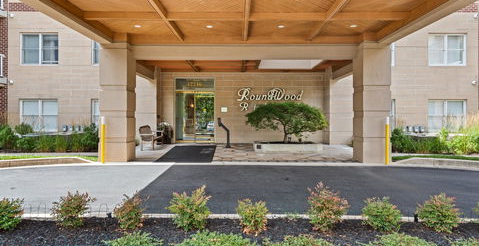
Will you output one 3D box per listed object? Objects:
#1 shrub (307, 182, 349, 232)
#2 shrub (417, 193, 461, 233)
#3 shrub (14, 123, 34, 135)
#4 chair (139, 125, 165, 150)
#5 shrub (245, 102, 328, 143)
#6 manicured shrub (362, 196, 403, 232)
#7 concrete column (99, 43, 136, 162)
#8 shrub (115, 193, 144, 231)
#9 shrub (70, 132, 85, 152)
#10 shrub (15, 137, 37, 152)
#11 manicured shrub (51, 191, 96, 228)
[{"bbox_3d":[0.881,0.836,3.200,0.412,0.491,0.400,0,0,1],"label":"shrub"},{"bbox_3d":[1.950,0.887,3.130,0.422,0.384,0.410,0,0,1],"label":"shrub"},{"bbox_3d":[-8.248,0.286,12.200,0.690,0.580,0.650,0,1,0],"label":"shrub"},{"bbox_3d":[-3.230,0.545,11.830,0.600,0.900,0.680,0,1,20],"label":"chair"},{"bbox_3d":[1.683,-0.021,11.200,2.880,1.420,2.500,0,1,0],"label":"shrub"},{"bbox_3d":[1.400,0.912,3.150,0.406,0.348,0.394,0,0,1],"label":"manicured shrub"},{"bbox_3d":[-3.500,-0.560,9.250,0.790,3.290,0.770,0,0,1],"label":"concrete column"},{"bbox_3d":[-1.029,0.838,2.990,0.290,0.345,0.280,0,1,0],"label":"shrub"},{"bbox_3d":[-5.425,0.653,10.700,0.470,0.600,0.470,0,1,0],"label":"shrub"},{"bbox_3d":[-7.167,0.720,10.700,0.710,0.460,0.600,0,1,0],"label":"shrub"},{"bbox_3d":[-1.704,0.888,3.280,0.463,0.362,0.449,0,0,1],"label":"manicured shrub"}]

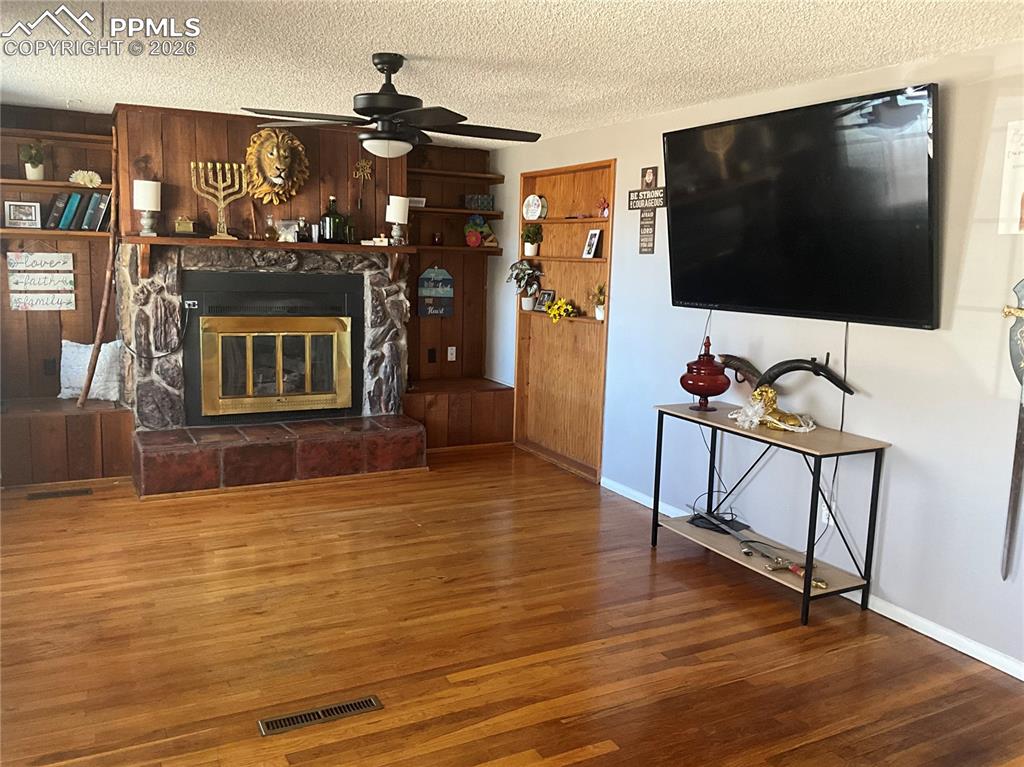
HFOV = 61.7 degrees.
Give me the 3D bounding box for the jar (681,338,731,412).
[{"bbox_3d":[0.987,-0.059,4.391,0.261,0.366,0.261,2,9,0],"label":"jar"}]

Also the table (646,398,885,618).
[{"bbox_3d":[1.149,0.554,4.037,0.414,0.730,1.082,-3,10,-28],"label":"table"}]

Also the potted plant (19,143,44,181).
[{"bbox_3d":[-3.146,-1.455,5.617,0.146,0.246,0.139,-3,10,-27],"label":"potted plant"}]

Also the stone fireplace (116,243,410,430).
[{"bbox_3d":[-1.700,-0.352,5.996,1.880,1.191,0.548,-3,10,-28],"label":"stone fireplace"}]

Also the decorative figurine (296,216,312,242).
[{"bbox_3d":[-1.378,-1.009,5.685,0.101,0.170,0.080,-3,10,-28],"label":"decorative figurine"}]

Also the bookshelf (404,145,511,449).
[{"bbox_3d":[-0.499,-0.680,6.659,0.918,2.279,0.592,-3,10,-28],"label":"bookshelf"}]

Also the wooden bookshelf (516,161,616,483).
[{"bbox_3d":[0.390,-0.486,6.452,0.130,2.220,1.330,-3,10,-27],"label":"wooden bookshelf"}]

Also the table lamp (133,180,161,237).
[{"bbox_3d":[-2.310,-1.109,5.437,0.164,0.342,0.164,-3,10,-27],"label":"table lamp"}]

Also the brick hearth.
[{"bbox_3d":[-1.589,0.483,6.053,1.930,0.315,0.520,-3,10,-27],"label":"brick hearth"}]

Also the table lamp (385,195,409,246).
[{"bbox_3d":[-0.790,-1.123,5.963,0.169,0.355,0.169,2,9,0],"label":"table lamp"}]

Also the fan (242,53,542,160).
[{"bbox_3d":[-0.560,-1.239,3.859,1.300,0.440,1.300,-3,10,-27],"label":"fan"}]

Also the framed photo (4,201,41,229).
[{"bbox_3d":[-3.183,-1.096,5.586,0.202,0.168,0.040,-3,10,-27],"label":"framed photo"}]

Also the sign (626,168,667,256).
[{"bbox_3d":[0.785,-1.005,4.998,0.021,0.493,0.391,-3,10,-28],"label":"sign"}]

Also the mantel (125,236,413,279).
[{"bbox_3d":[-1.533,-0.798,5.628,1.869,0.241,0.237,-3,10,-28],"label":"mantel"}]

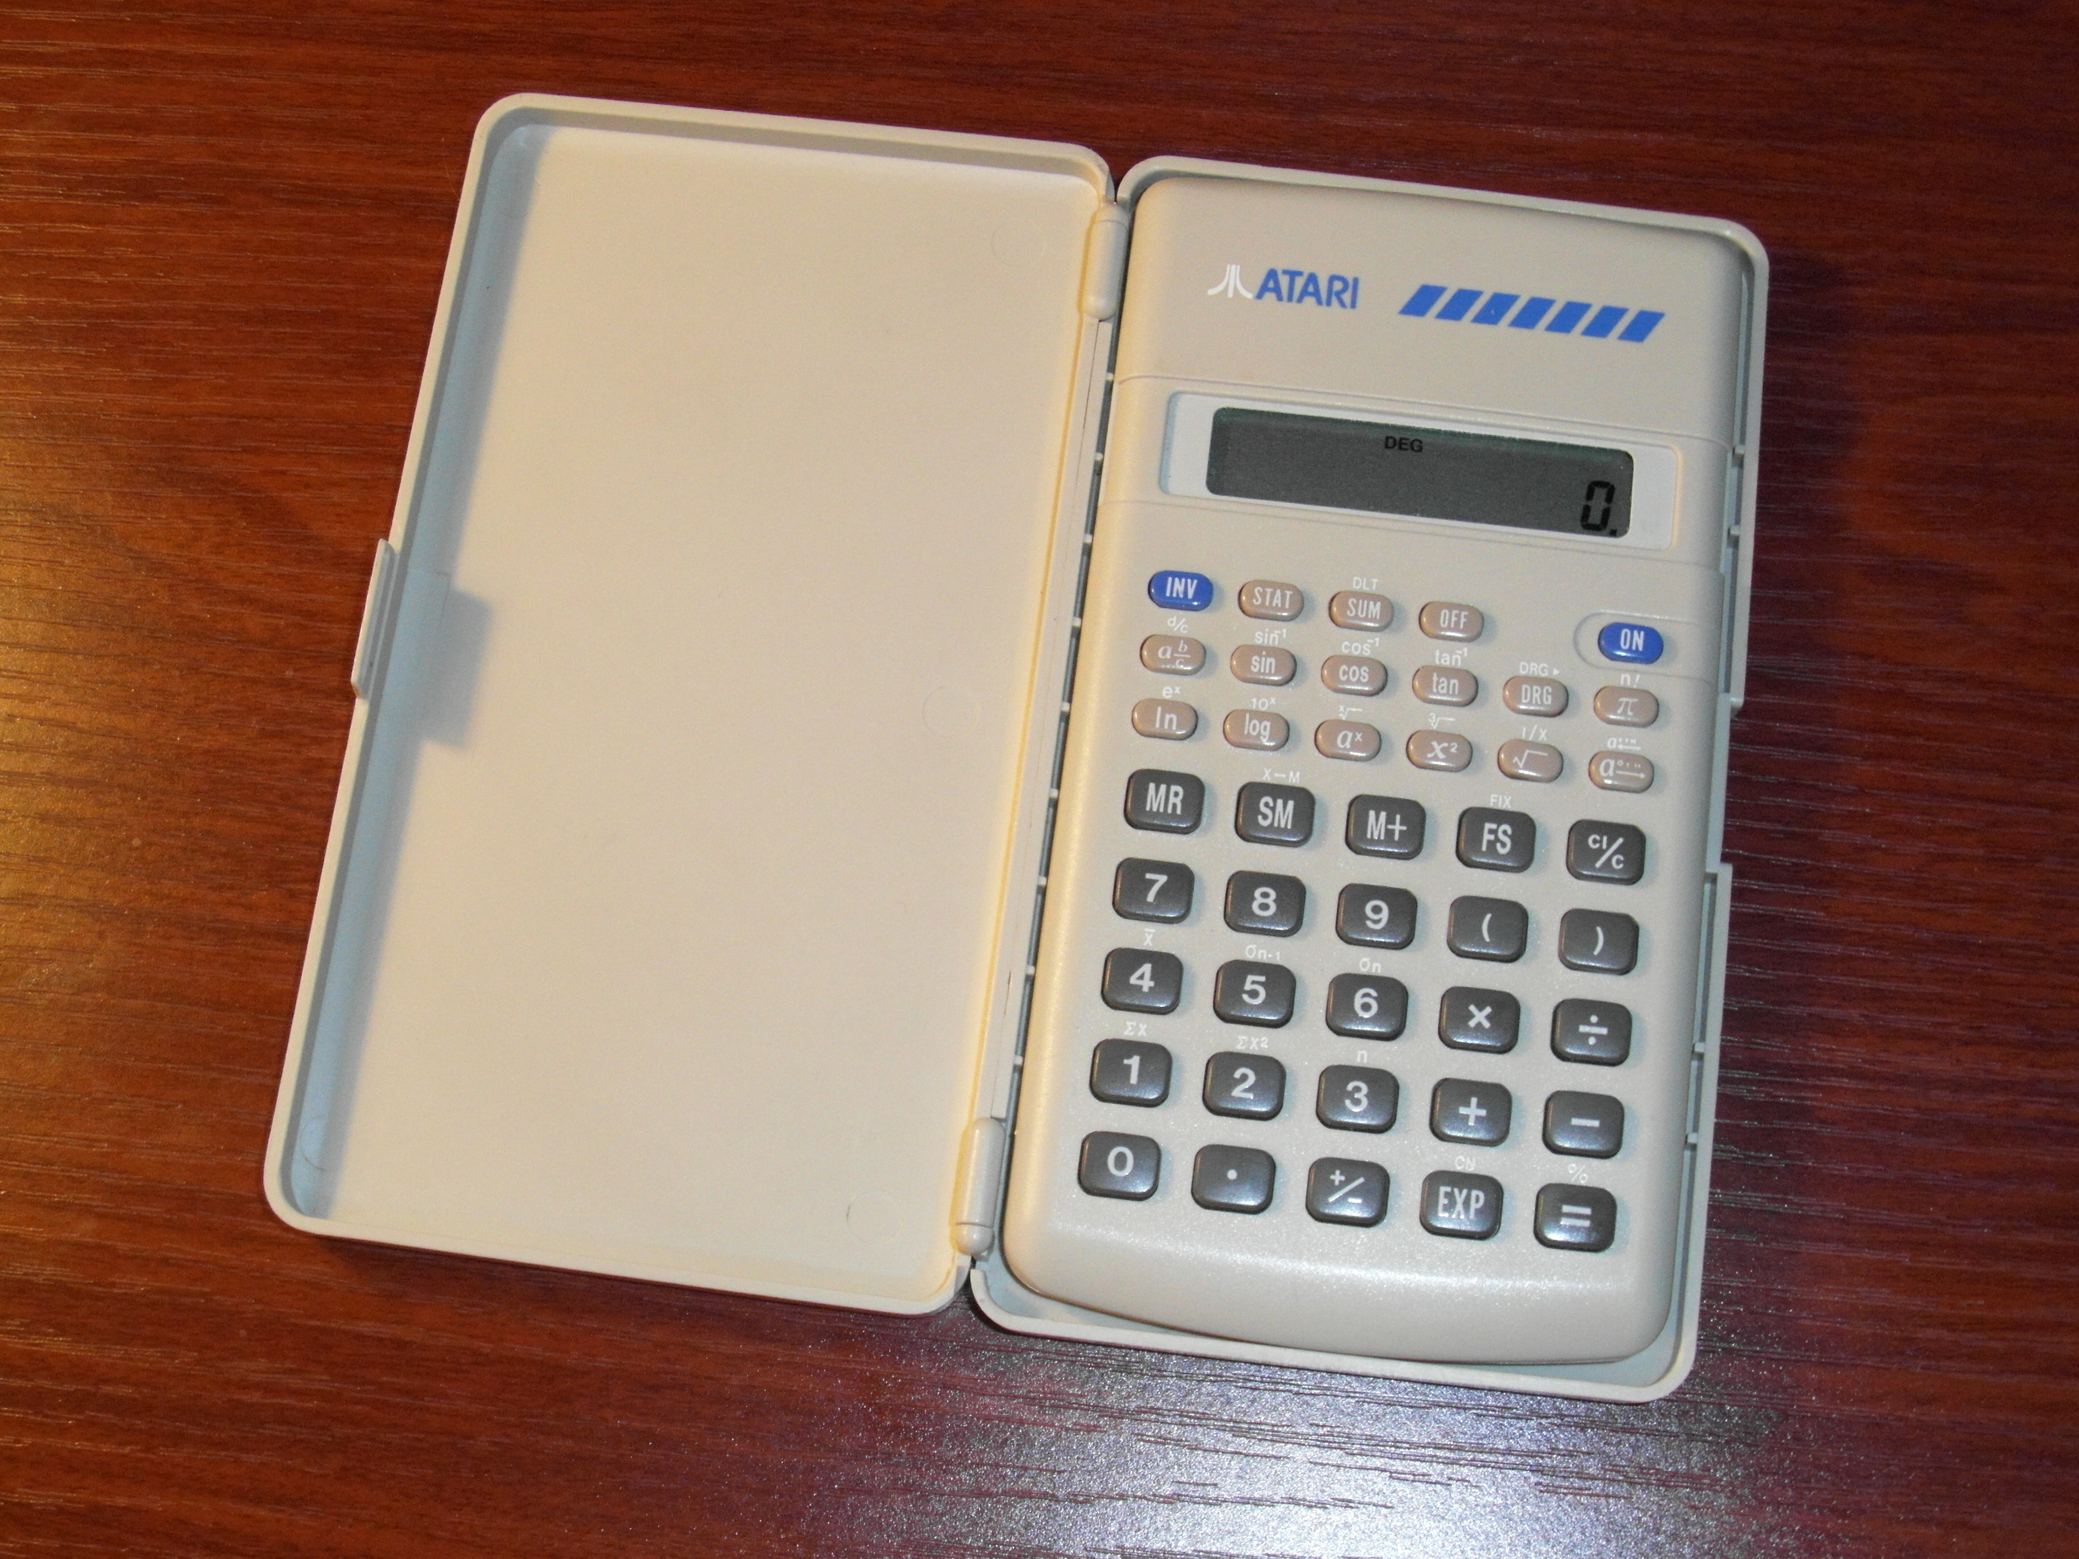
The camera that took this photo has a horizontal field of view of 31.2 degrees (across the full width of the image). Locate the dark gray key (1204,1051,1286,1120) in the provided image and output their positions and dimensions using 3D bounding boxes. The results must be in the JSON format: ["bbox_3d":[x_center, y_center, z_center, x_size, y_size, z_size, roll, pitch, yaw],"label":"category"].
[{"bbox_3d":[0.022,0.033,0.398,0.009,0.002,0.007,7,71,3],"label":"dark gray key"}]

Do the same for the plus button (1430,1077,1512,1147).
[{"bbox_3d":[0.045,0.035,0.392,0.009,0.002,0.007,6,72,3],"label":"plus button"}]

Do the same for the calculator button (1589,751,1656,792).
[{"bbox_3d":[0.066,-0.001,0.424,0.007,0.002,0.004,7,74,3],"label":"calculator button"}]

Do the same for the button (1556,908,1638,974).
[{"bbox_3d":[0.063,0.018,0.418,0.009,0.003,0.007,7,74,3],"label":"button"}]

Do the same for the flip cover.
[{"bbox_3d":[-0.037,-0.012,0.425,0.078,0.006,0.141,7,70,3],"label":"flip cover"}]

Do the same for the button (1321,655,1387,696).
[{"bbox_3d":[0.034,-0.011,0.407,0.007,0.002,0.004,6,72,3],"label":"button"}]

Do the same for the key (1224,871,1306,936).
[{"bbox_3d":[0.024,0.013,0.399,0.009,0.002,0.007,6,72,3],"label":"key"}]

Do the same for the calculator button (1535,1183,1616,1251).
[{"bbox_3d":[0.057,0.047,0.396,0.009,0.002,0.007,7,71,3],"label":"calculator button"}]

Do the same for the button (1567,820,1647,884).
[{"bbox_3d":[0.062,0.008,0.406,0.009,0.002,0.007,7,71,3],"label":"button"}]

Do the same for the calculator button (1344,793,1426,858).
[{"bbox_3d":[0.038,0.005,0.407,0.009,0.002,0.007,7,71,3],"label":"calculator button"}]

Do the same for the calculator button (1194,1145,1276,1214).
[{"bbox_3d":[0.020,0.042,0.390,0.009,0.002,0.007,6,72,3],"label":"calculator button"}]

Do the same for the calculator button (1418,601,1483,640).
[{"bbox_3d":[0.046,-0.018,0.415,0.007,0.002,0.004,7,71,3],"label":"calculator button"}]

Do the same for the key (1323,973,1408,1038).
[{"bbox_3d":[0.035,0.024,0.395,0.009,0.002,0.007,6,72,3],"label":"key"}]

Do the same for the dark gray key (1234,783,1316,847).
[{"bbox_3d":[0.027,0.004,0.423,0.009,0.003,0.007,7,74,3],"label":"dark gray key"}]

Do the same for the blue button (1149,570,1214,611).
[{"bbox_3d":[0.016,-0.021,0.417,0.007,0.002,0.004,7,71,3],"label":"blue button"}]

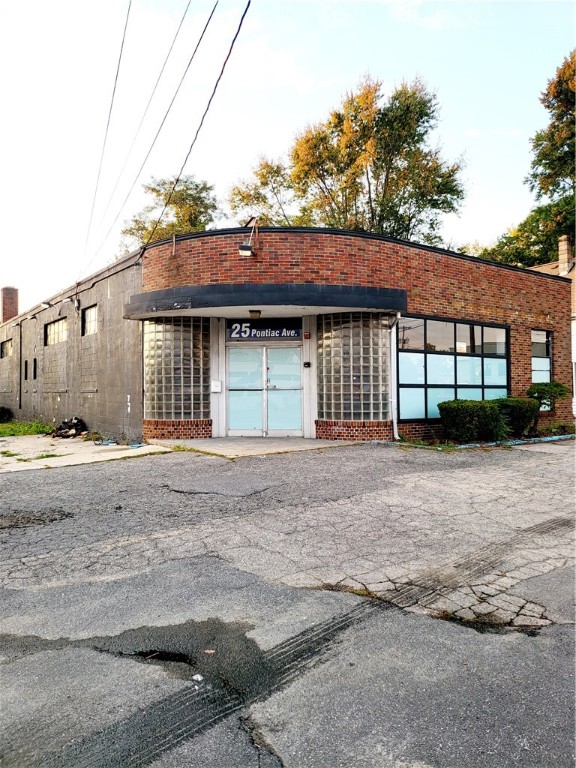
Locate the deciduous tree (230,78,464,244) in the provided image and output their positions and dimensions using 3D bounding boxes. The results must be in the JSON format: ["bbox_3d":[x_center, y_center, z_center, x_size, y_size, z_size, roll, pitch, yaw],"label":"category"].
[{"bbox_3d":[3.020,-6.970,27.000,11.600,17.000,10.500,0,-1,0],"label":"deciduous tree"}]

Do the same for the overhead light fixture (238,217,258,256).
[{"bbox_3d":[-0.805,-3.030,10.850,0.350,0.860,0.600,0,-1,12],"label":"overhead light fixture"}]

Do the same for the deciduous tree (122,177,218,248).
[{"bbox_3d":[-8.160,-6.400,37.000,7.200,16.200,7.200,0,-1,0],"label":"deciduous tree"}]

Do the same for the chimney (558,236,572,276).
[{"bbox_3d":[12.500,-5.790,24.000,0.430,1.800,0.430,1,-1,-35],"label":"chimney"}]

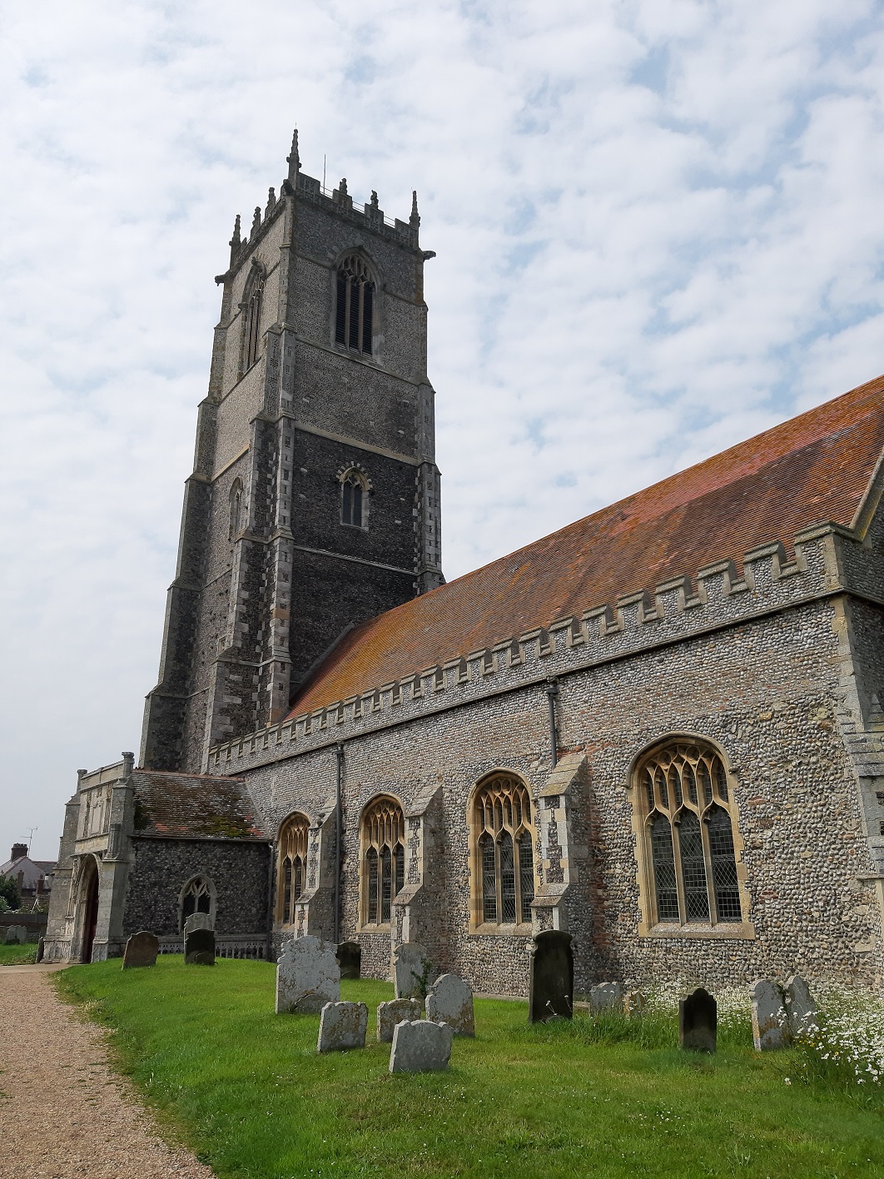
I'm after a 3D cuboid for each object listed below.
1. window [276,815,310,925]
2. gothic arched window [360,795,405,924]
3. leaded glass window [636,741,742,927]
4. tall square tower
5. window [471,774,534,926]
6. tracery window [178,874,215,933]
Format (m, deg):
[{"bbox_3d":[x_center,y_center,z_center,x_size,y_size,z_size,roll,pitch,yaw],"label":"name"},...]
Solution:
[{"bbox_3d":[-4.574,8.808,29.096,0.400,3.420,2.280,13,-24,-34],"label":"window"},{"bbox_3d":[-1.486,7.372,25.100,0.400,3.420,2.280,13,-24,-34],"label":"gothic arched window"},{"bbox_3d":[4.623,4.530,17.194,0.400,3.420,2.280,13,-24,-34],"label":"leaded glass window"},{"bbox_3d":[-6.689,-3.313,46.884,11.480,40.460,11.060,13,-24,-34],"label":"tall square tower"},{"bbox_3d":[1.519,5.974,21.211,0.400,3.420,2.280,13,-24,-34],"label":"window"},{"bbox_3d":[-7.606,9.760,28.544,1.180,1.700,0.300,13,-24,-34],"label":"tracery window"}]

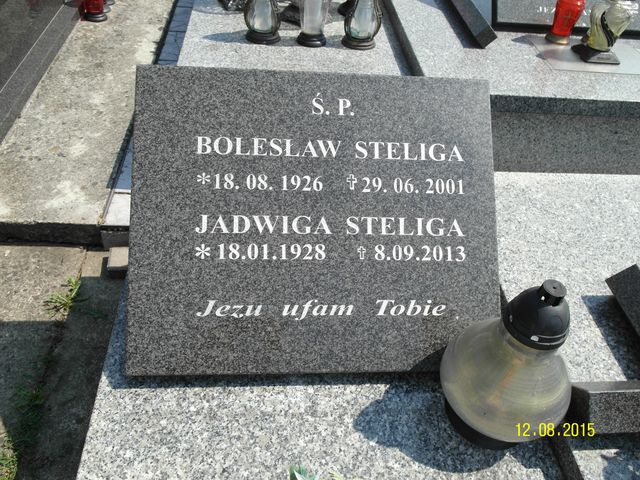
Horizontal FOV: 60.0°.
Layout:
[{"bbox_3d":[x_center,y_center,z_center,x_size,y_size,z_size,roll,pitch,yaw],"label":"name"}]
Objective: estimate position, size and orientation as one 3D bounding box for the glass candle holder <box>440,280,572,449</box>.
[{"bbox_3d":[0.266,0.159,0.750,0.178,0.283,0.178,1,44,-6],"label":"glass candle holder"}]

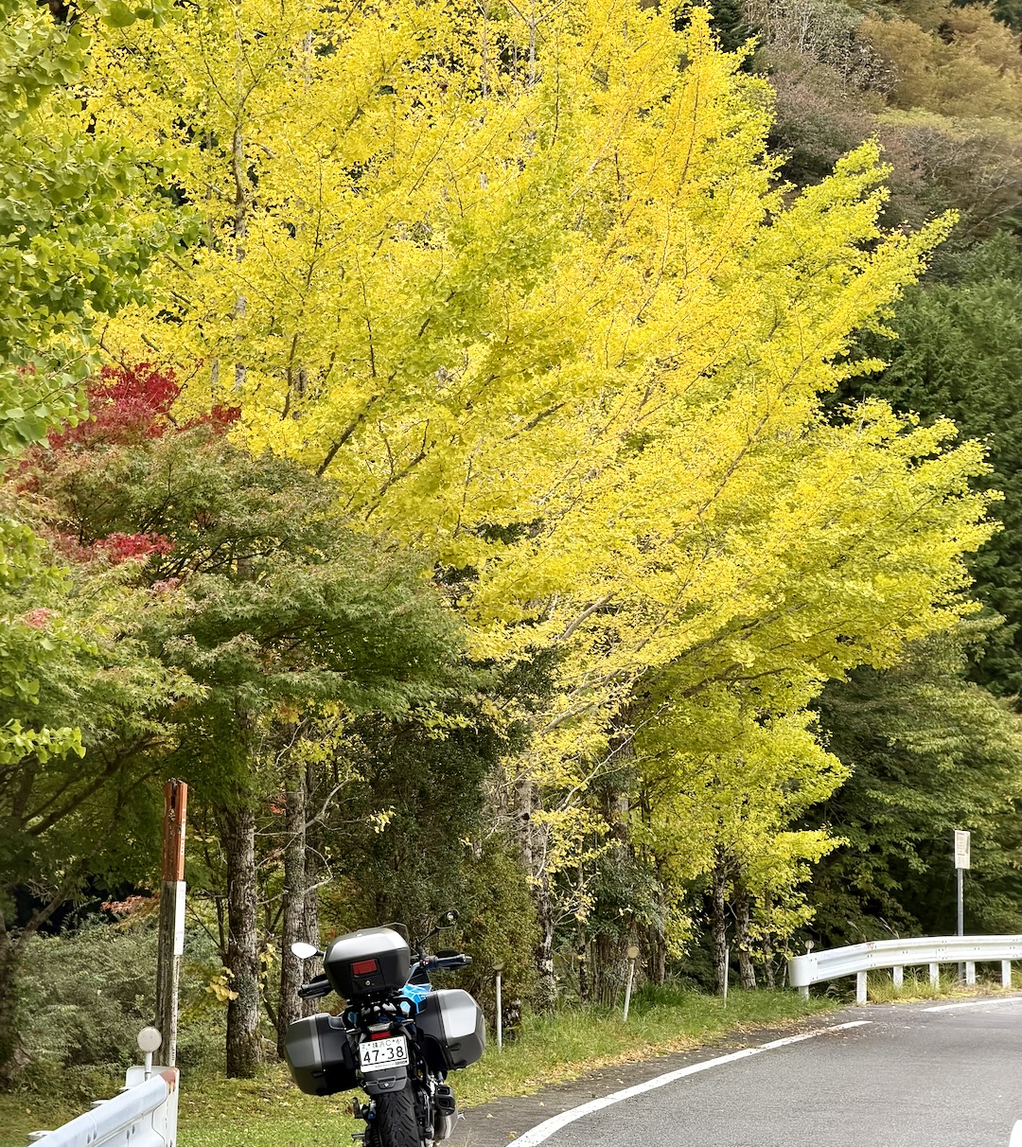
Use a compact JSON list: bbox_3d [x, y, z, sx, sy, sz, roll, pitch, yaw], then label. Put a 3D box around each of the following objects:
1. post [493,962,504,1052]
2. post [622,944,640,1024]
[{"bbox_3d":[-0.091,3.493,31.500,0.095,0.807,0.050,-1,-4,0],"label":"post"},{"bbox_3d":[1.113,3.917,37.000,0.105,0.843,0.050,6,-4,0],"label":"post"}]

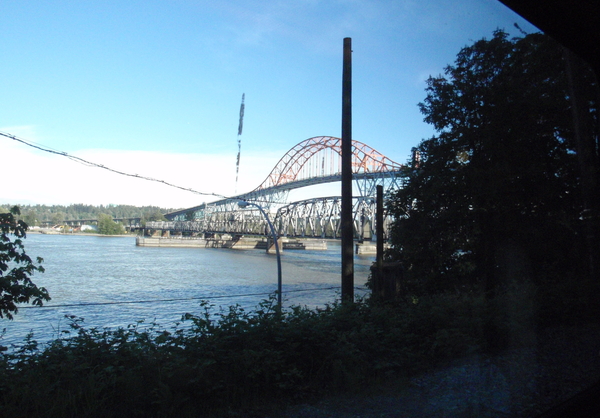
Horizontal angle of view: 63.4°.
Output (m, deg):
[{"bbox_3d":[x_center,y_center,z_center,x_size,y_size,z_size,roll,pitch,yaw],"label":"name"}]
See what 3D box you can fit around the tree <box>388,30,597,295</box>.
[{"bbox_3d":[6.148,-1.230,15.500,6.700,8.900,6.200,1,-3,0],"label":"tree"}]

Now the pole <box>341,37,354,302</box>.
[{"bbox_3d":[1.286,-0.790,13.000,0.310,7.700,0.310,1,-3,0],"label":"pole"}]

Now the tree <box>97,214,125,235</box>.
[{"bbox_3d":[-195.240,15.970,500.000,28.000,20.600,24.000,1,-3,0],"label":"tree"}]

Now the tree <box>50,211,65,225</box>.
[{"bbox_3d":[-289.821,10.756,580.000,16.500,16.800,15.000,1,-3,0],"label":"tree"}]

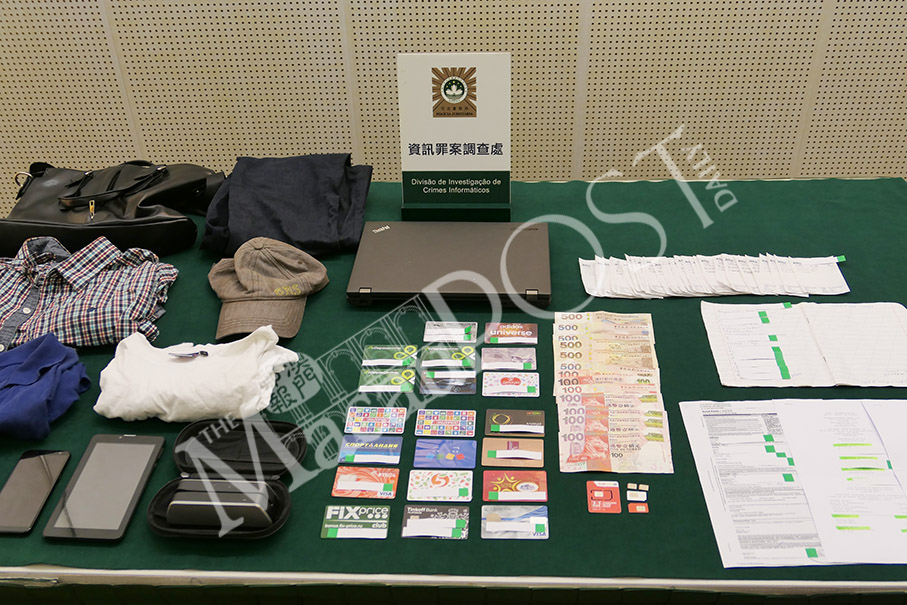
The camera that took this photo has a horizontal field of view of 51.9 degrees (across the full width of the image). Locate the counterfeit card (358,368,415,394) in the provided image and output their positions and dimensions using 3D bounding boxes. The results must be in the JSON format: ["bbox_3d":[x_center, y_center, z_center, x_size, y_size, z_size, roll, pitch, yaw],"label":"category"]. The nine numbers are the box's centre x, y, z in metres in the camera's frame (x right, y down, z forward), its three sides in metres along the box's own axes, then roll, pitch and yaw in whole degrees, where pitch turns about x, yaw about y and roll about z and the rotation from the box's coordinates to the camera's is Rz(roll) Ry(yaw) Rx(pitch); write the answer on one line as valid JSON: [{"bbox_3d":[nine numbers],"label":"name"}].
[{"bbox_3d":[-0.101,0.120,1.429,0.086,0.001,0.054,0,37,3],"label":"counterfeit card"}]

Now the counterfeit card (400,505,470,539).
[{"bbox_3d":[-0.022,0.280,1.193,0.086,0.001,0.054,0,37,2],"label":"counterfeit card"}]

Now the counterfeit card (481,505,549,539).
[{"bbox_3d":[0.078,0.280,1.190,0.086,0.001,0.054,0,37,2],"label":"counterfeit card"}]

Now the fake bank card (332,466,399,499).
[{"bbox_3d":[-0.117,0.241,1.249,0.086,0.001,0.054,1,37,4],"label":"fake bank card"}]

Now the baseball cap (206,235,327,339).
[{"bbox_3d":[-0.315,-0.042,1.567,0.203,0.095,0.212,0,37,2],"label":"baseball cap"}]

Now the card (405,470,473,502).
[{"bbox_3d":[-0.017,0.245,1.247,0.086,0.001,0.054,0,37,3],"label":"card"}]

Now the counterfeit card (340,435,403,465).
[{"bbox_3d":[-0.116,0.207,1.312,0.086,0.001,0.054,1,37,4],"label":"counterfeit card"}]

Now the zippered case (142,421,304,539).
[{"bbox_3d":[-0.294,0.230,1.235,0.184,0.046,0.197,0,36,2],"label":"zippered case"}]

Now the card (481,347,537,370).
[{"bbox_3d":[0.088,0.089,1.462,0.086,0.001,0.054,0,37,3],"label":"card"}]

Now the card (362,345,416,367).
[{"bbox_3d":[-0.100,0.085,1.477,0.086,0.001,0.054,0,37,2],"label":"card"}]

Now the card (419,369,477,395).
[{"bbox_3d":[-0.007,0.122,1.422,0.086,0.001,0.054,0,37,3],"label":"card"}]

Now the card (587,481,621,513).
[{"bbox_3d":[0.197,0.254,1.220,0.043,0.001,0.054,1,37,3],"label":"card"}]

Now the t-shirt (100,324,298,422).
[{"bbox_3d":[-0.385,0.106,1.415,0.285,0.056,0.165,-1,36,1],"label":"t-shirt"}]

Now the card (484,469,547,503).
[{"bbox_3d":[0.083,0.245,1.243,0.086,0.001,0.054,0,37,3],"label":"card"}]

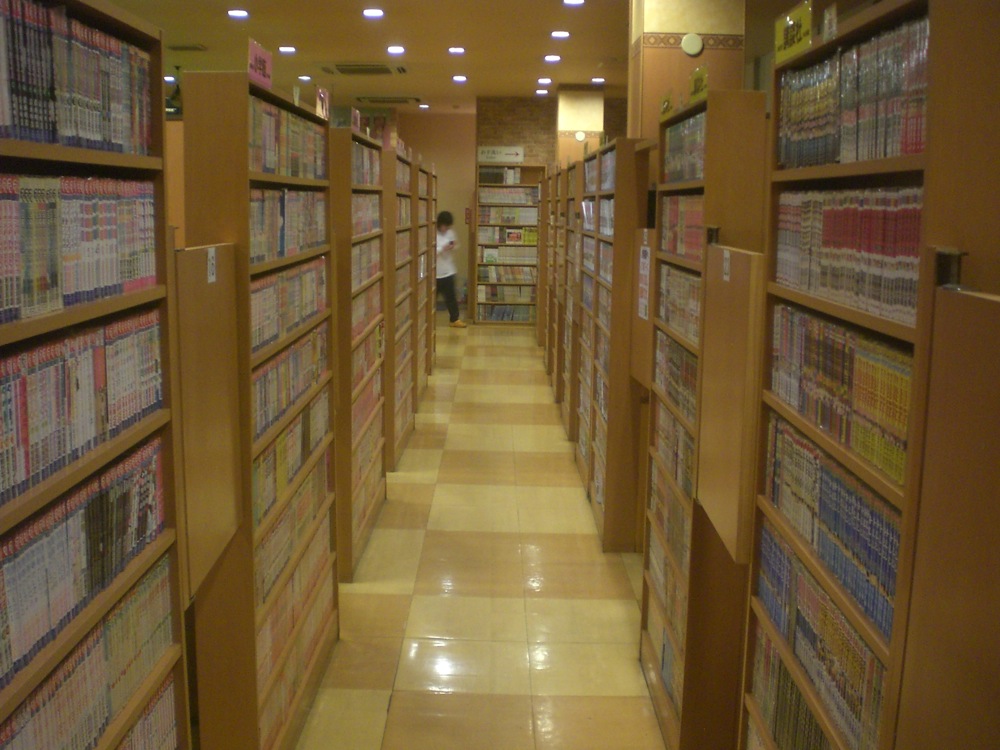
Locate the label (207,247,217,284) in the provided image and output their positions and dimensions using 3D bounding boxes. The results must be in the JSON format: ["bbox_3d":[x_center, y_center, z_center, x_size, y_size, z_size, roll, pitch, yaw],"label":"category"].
[{"bbox_3d":[-0.562,-0.214,2.146,0.006,0.068,0.062,1,9,0],"label":"label"}]

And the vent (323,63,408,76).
[{"bbox_3d":[-1.429,-3.240,11.677,0.880,0.050,0.880,1,9,0],"label":"vent"}]

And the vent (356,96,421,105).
[{"bbox_3d":[-1.520,-3.752,15.038,0.880,0.050,0.880,1,9,0],"label":"vent"}]

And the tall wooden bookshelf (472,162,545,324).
[{"bbox_3d":[0.142,-1.739,14.777,0.910,2.120,0.240,1,9,0],"label":"tall wooden bookshelf"}]

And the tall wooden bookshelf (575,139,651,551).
[{"bbox_3d":[0.563,-0.237,5.793,0.155,1.862,1.790,1,9,0],"label":"tall wooden bookshelf"}]

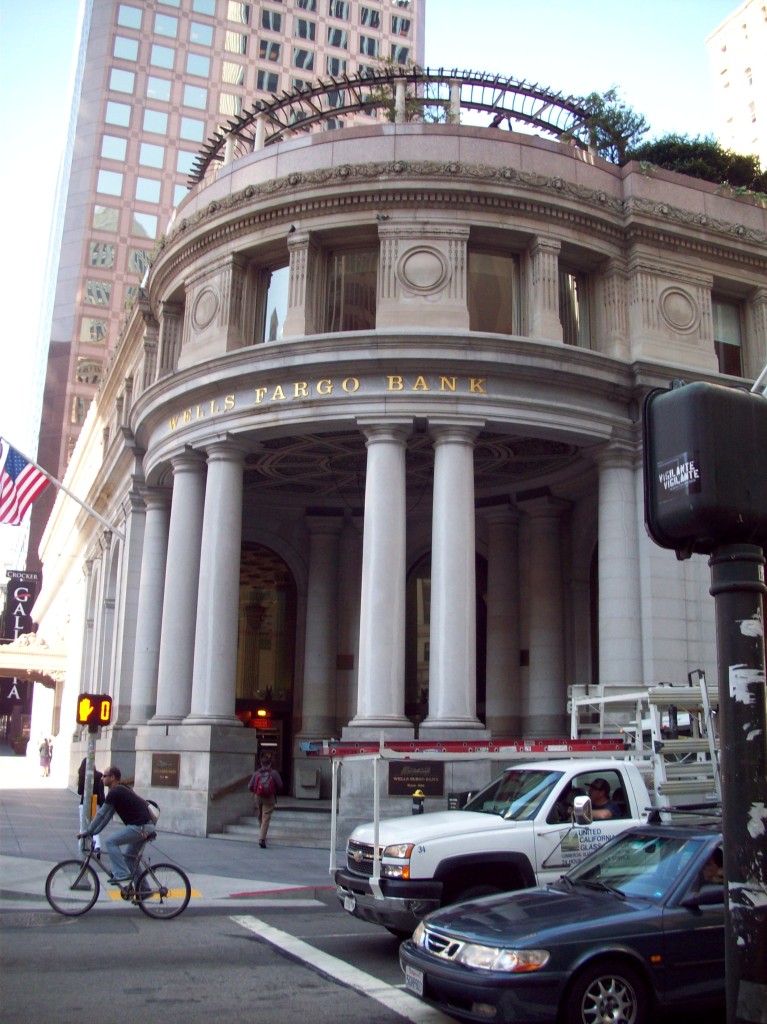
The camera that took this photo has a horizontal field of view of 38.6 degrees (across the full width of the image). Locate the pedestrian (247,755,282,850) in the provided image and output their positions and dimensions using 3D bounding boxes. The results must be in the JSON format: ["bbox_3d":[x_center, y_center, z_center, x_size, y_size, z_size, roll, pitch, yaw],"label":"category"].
[{"bbox_3d":[-2.274,5.522,20.900,0.620,1.770,0.520,0,-12,7],"label":"pedestrian"}]

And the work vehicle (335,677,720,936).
[{"bbox_3d":[2.382,3.419,12.428,5.700,2.750,2.070,6,-13,-21],"label":"work vehicle"}]

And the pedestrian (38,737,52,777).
[{"bbox_3d":[-14.816,10.772,47.950,0.580,1.670,0.420,6,-13,-22],"label":"pedestrian"}]

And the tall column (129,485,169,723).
[{"bbox_3d":[-5.929,2.538,28.829,1.280,6.250,1.280,-1,-12,11],"label":"tall column"}]

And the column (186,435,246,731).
[{"bbox_3d":[-3.875,1.570,25.713,1.370,6.760,1.370,2,-13,0],"label":"column"}]

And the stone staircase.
[{"bbox_3d":[-1.940,6.340,22.052,2.850,0.660,1.400,-4,-13,22],"label":"stone staircase"}]

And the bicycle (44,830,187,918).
[{"bbox_3d":[-3.217,4.462,13.486,1.770,1.020,0.600,2,-13,0],"label":"bicycle"}]

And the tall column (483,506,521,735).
[{"bbox_3d":[3.274,2.994,29.843,1.280,6.280,1.280,0,-12,6],"label":"tall column"}]

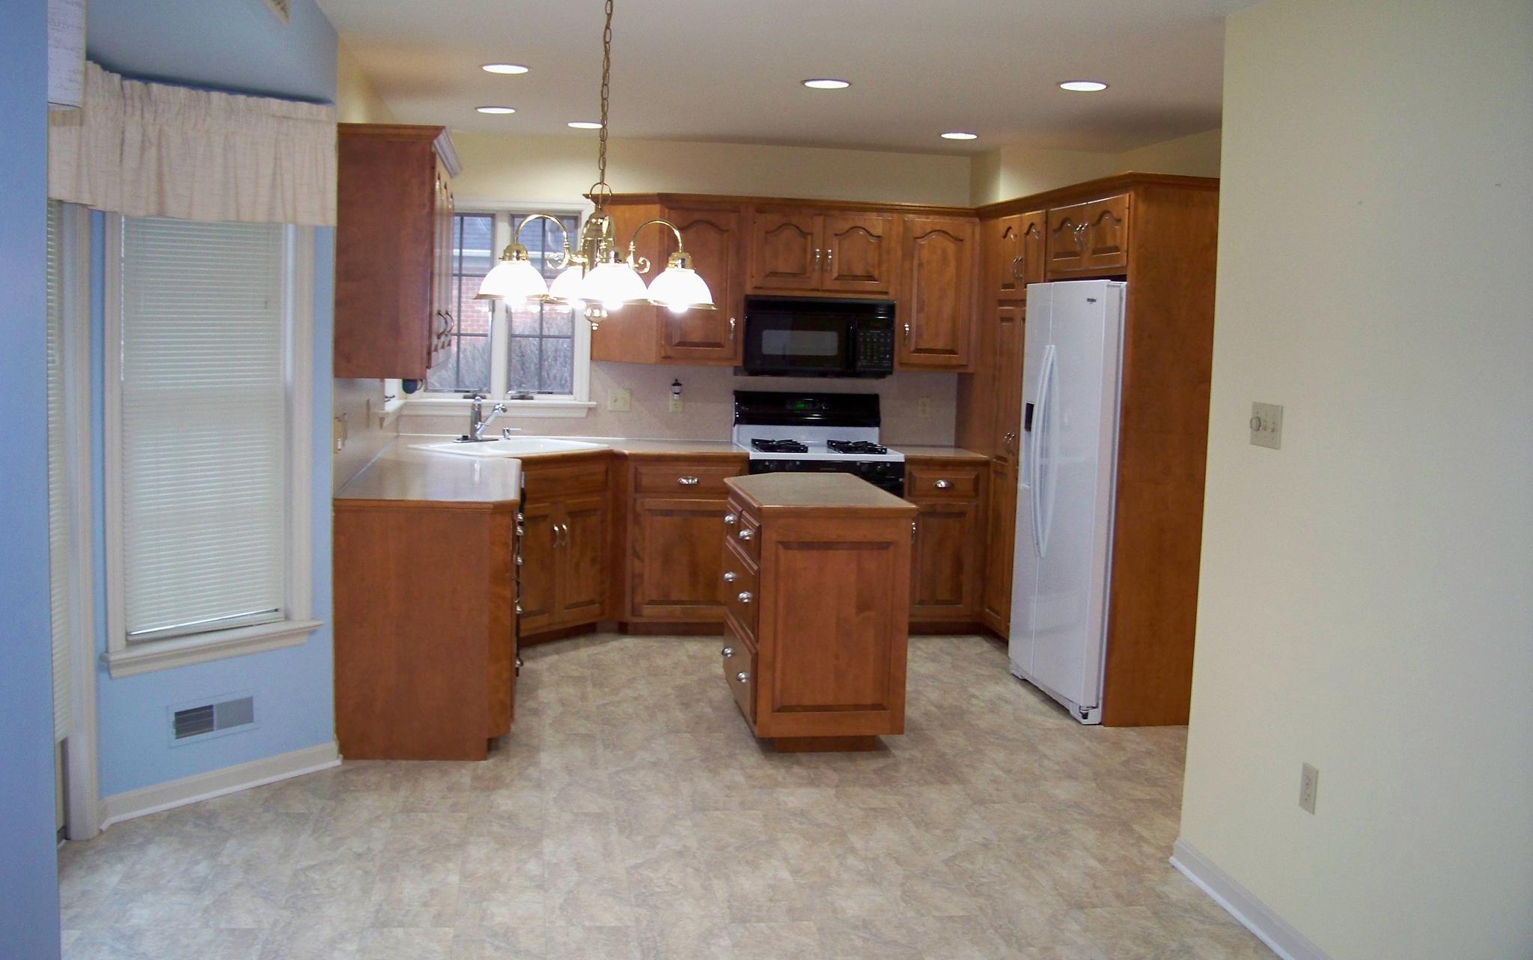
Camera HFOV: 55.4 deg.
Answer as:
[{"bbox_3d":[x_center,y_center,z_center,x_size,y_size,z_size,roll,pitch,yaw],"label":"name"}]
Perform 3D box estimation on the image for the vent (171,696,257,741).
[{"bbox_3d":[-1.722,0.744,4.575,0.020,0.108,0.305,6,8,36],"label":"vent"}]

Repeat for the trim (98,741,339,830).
[{"bbox_3d":[-1.683,0.950,4.610,0.028,0.083,0.840,6,8,36],"label":"trim"}]

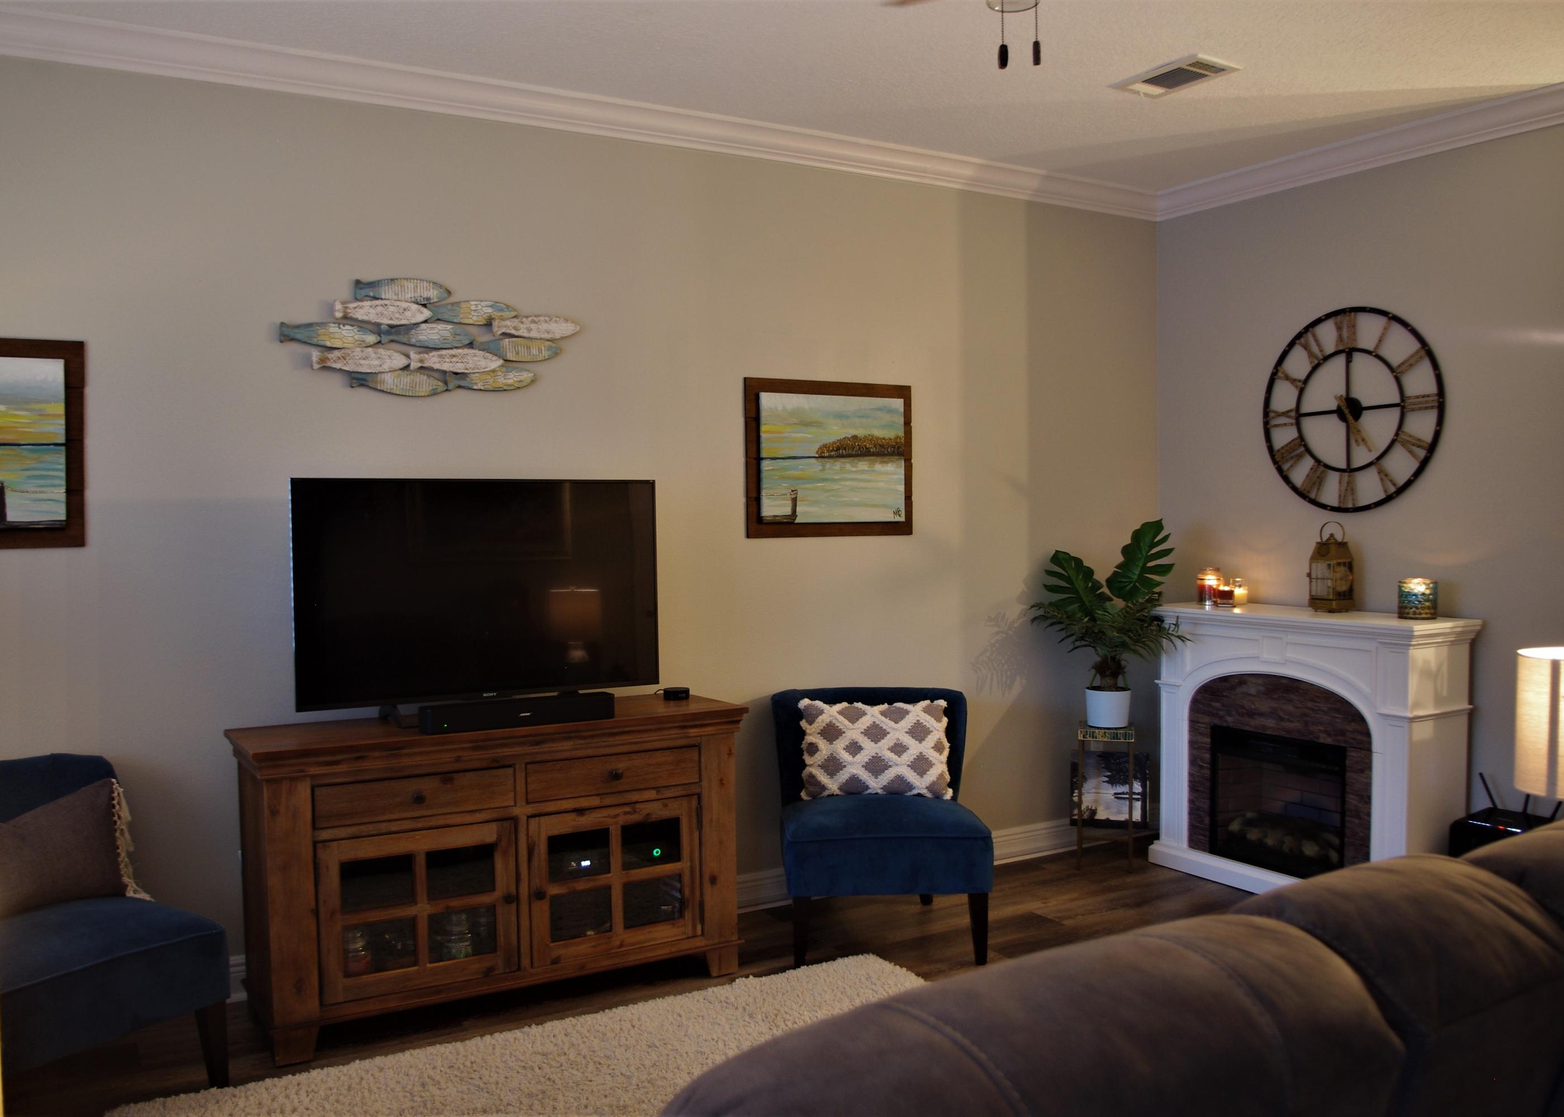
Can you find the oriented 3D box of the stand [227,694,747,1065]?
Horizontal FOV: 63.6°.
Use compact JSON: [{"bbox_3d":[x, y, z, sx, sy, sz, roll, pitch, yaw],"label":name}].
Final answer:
[{"bbox_3d":[-0.826,0.882,3.690,1.400,0.820,0.430,-2,2,-30],"label":"stand"}]

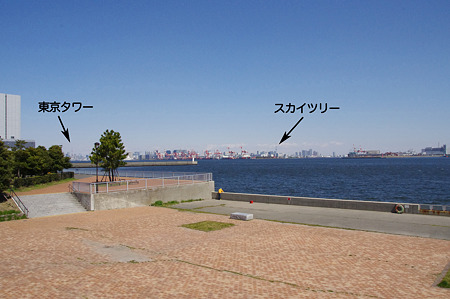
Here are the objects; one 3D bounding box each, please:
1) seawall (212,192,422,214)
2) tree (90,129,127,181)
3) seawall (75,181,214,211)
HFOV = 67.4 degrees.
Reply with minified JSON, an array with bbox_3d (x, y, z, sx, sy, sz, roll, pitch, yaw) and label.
[{"bbox_3d":[8.813,6.032,38.899,23.990,0.950,0.450,-1,-2,31],"label":"seawall"},{"bbox_3d":[-15.725,0.741,45.496,4.700,7.150,4.700,0,-1,0],"label":"tree"},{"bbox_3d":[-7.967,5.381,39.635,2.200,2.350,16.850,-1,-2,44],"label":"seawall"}]

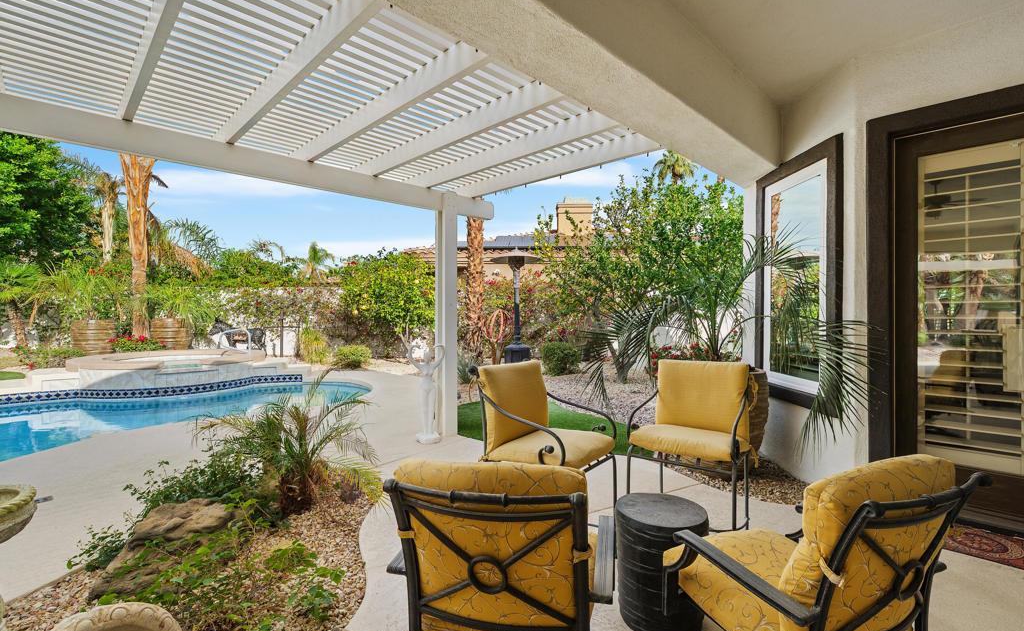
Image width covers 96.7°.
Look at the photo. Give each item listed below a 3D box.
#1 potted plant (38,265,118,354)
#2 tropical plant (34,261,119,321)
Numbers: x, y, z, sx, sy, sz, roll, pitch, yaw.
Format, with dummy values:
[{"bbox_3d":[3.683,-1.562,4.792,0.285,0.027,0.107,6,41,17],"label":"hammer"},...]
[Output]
[{"bbox_3d":[-10.764,-0.137,11.300,1.430,2.270,1.350,0,0,-44],"label":"potted plant"},{"bbox_3d":[-10.813,-0.621,11.300,1.500,1.500,1.400,0,0,-44],"label":"tropical plant"}]

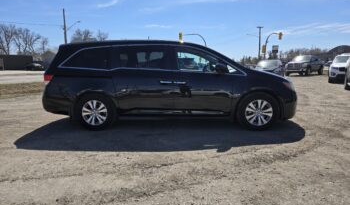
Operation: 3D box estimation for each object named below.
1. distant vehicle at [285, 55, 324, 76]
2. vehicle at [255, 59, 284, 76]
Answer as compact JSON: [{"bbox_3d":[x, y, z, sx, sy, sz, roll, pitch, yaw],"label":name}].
[{"bbox_3d":[13.350,-3.810,23.850,5.850,1.920,2.030,-9,13,-43],"label":"distant vehicle"},{"bbox_3d":[7.079,-2.438,17.542,1.830,1.480,4.600,5,11,32],"label":"vehicle"}]

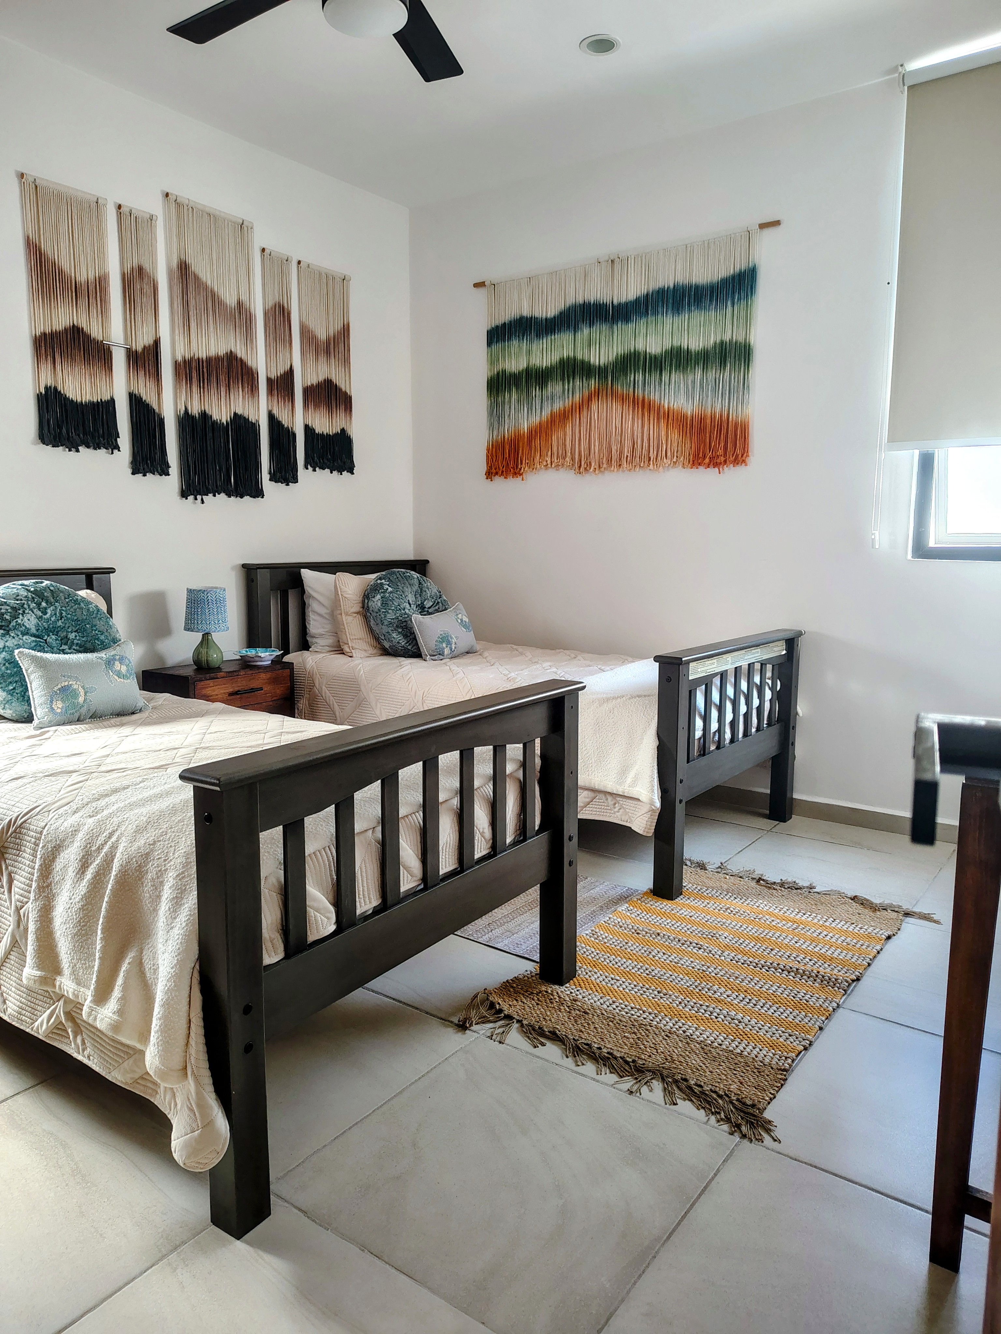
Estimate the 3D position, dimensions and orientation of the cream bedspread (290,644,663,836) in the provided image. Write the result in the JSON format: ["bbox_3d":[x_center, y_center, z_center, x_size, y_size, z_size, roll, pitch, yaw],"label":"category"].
[{"bbox_3d":[0.060,0.174,3.723,1.788,0.408,1.104,6,10,36],"label":"cream bedspread"}]

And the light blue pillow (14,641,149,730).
[{"bbox_3d":[-1.132,0.042,2.528,0.100,0.215,0.335,-19,-5,37],"label":"light blue pillow"}]

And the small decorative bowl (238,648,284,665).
[{"bbox_3d":[-0.966,-0.037,3.713,0.191,0.055,0.191,6,10,36],"label":"small decorative bowl"}]

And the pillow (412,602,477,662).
[{"bbox_3d":[-0.238,-0.152,3.990,0.101,0.226,0.352,-25,-9,36],"label":"pillow"}]

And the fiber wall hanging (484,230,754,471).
[{"bbox_3d":[0.447,-1.274,3.944,1.302,0.900,0.030,6,10,36],"label":"fiber wall hanging"}]

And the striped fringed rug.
[{"bbox_3d":[0.565,0.756,2.414,0.714,0.013,1.290,6,10,36],"label":"striped fringed rug"}]

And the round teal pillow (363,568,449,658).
[{"bbox_3d":[-0.396,-0.227,3.976,0.422,0.422,0.151,-7,-18,-42],"label":"round teal pillow"}]

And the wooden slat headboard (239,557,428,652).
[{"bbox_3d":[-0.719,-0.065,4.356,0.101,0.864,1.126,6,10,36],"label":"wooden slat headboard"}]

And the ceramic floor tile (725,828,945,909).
[{"bbox_3d":[1.085,0.679,3.066,0.600,0.010,0.600,6,10,36],"label":"ceramic floor tile"}]

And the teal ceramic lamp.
[{"bbox_3d":[-1.154,-0.152,3.605,0.176,0.311,0.176,6,10,36],"label":"teal ceramic lamp"}]

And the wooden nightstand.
[{"bbox_3d":[-1.101,0.303,3.678,0.296,0.610,0.502,6,10,36],"label":"wooden nightstand"}]

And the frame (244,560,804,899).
[{"bbox_3d":[0.035,0.083,3.740,2.025,0.978,1.110,6,10,36],"label":"frame"}]

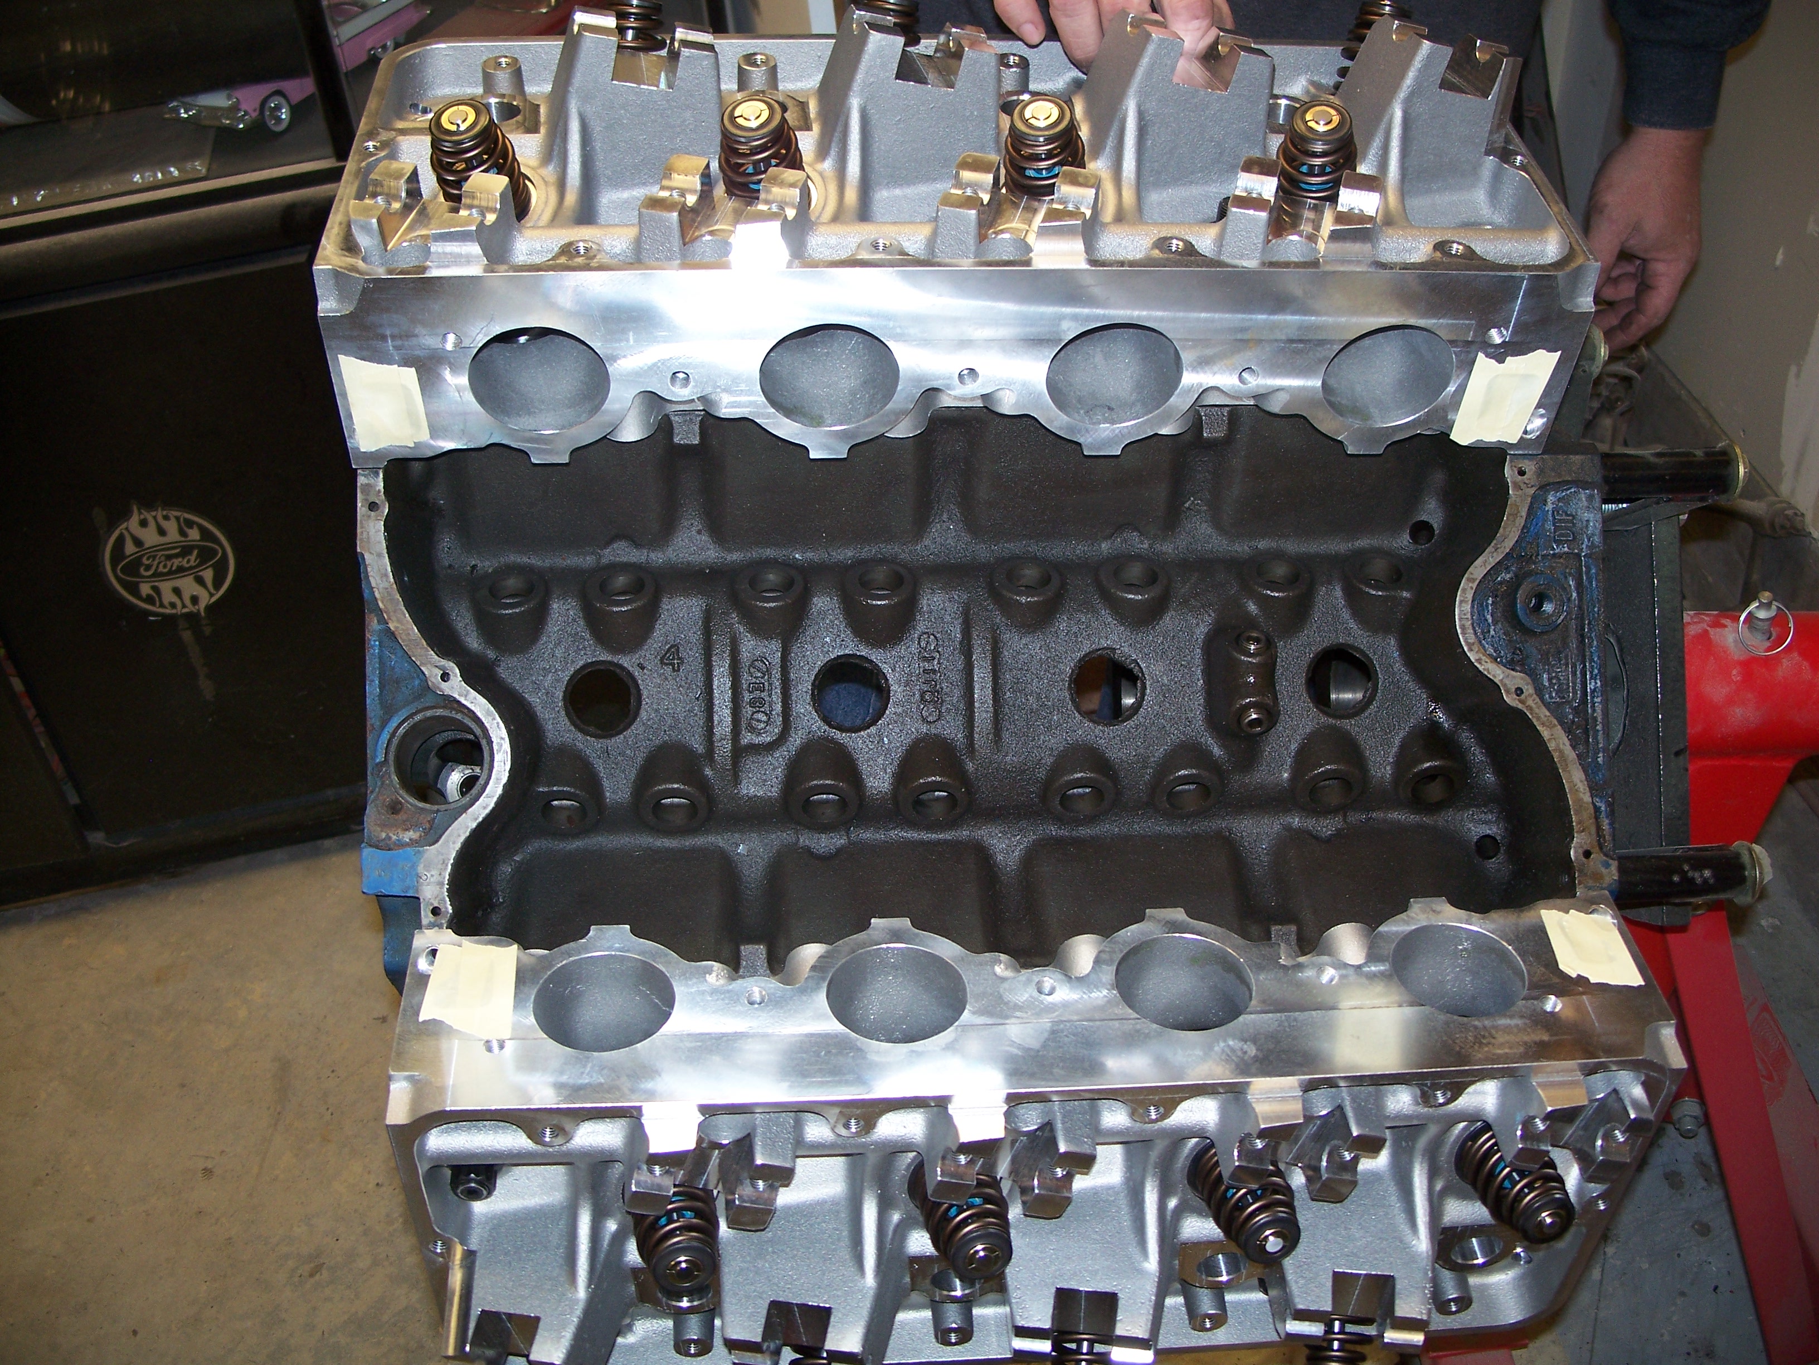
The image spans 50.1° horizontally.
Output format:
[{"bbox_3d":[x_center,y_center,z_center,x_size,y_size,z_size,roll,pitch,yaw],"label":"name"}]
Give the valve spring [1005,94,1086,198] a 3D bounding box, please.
[{"bbox_3d":[0.060,-0.230,0.866,0.036,0.049,0.036,-7,56,2],"label":"valve spring"}]

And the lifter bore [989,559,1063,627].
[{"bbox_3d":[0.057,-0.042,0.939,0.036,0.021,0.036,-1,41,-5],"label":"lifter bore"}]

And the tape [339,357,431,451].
[{"bbox_3d":[-0.224,-0.119,0.832,0.030,0.050,0.002,-3,43,-4],"label":"tape"}]

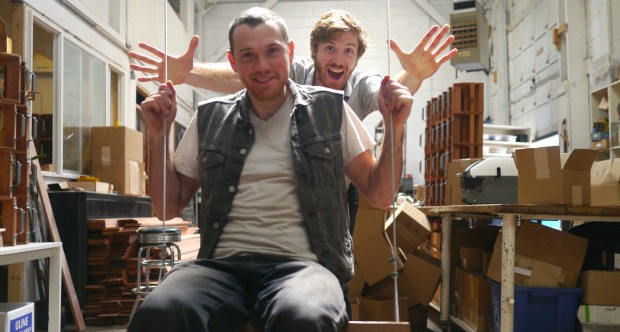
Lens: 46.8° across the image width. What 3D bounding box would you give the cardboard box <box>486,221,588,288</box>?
[{"bbox_3d":[1.163,0.484,3.696,0.342,0.328,0.365,17,-3,3],"label":"cardboard box"}]

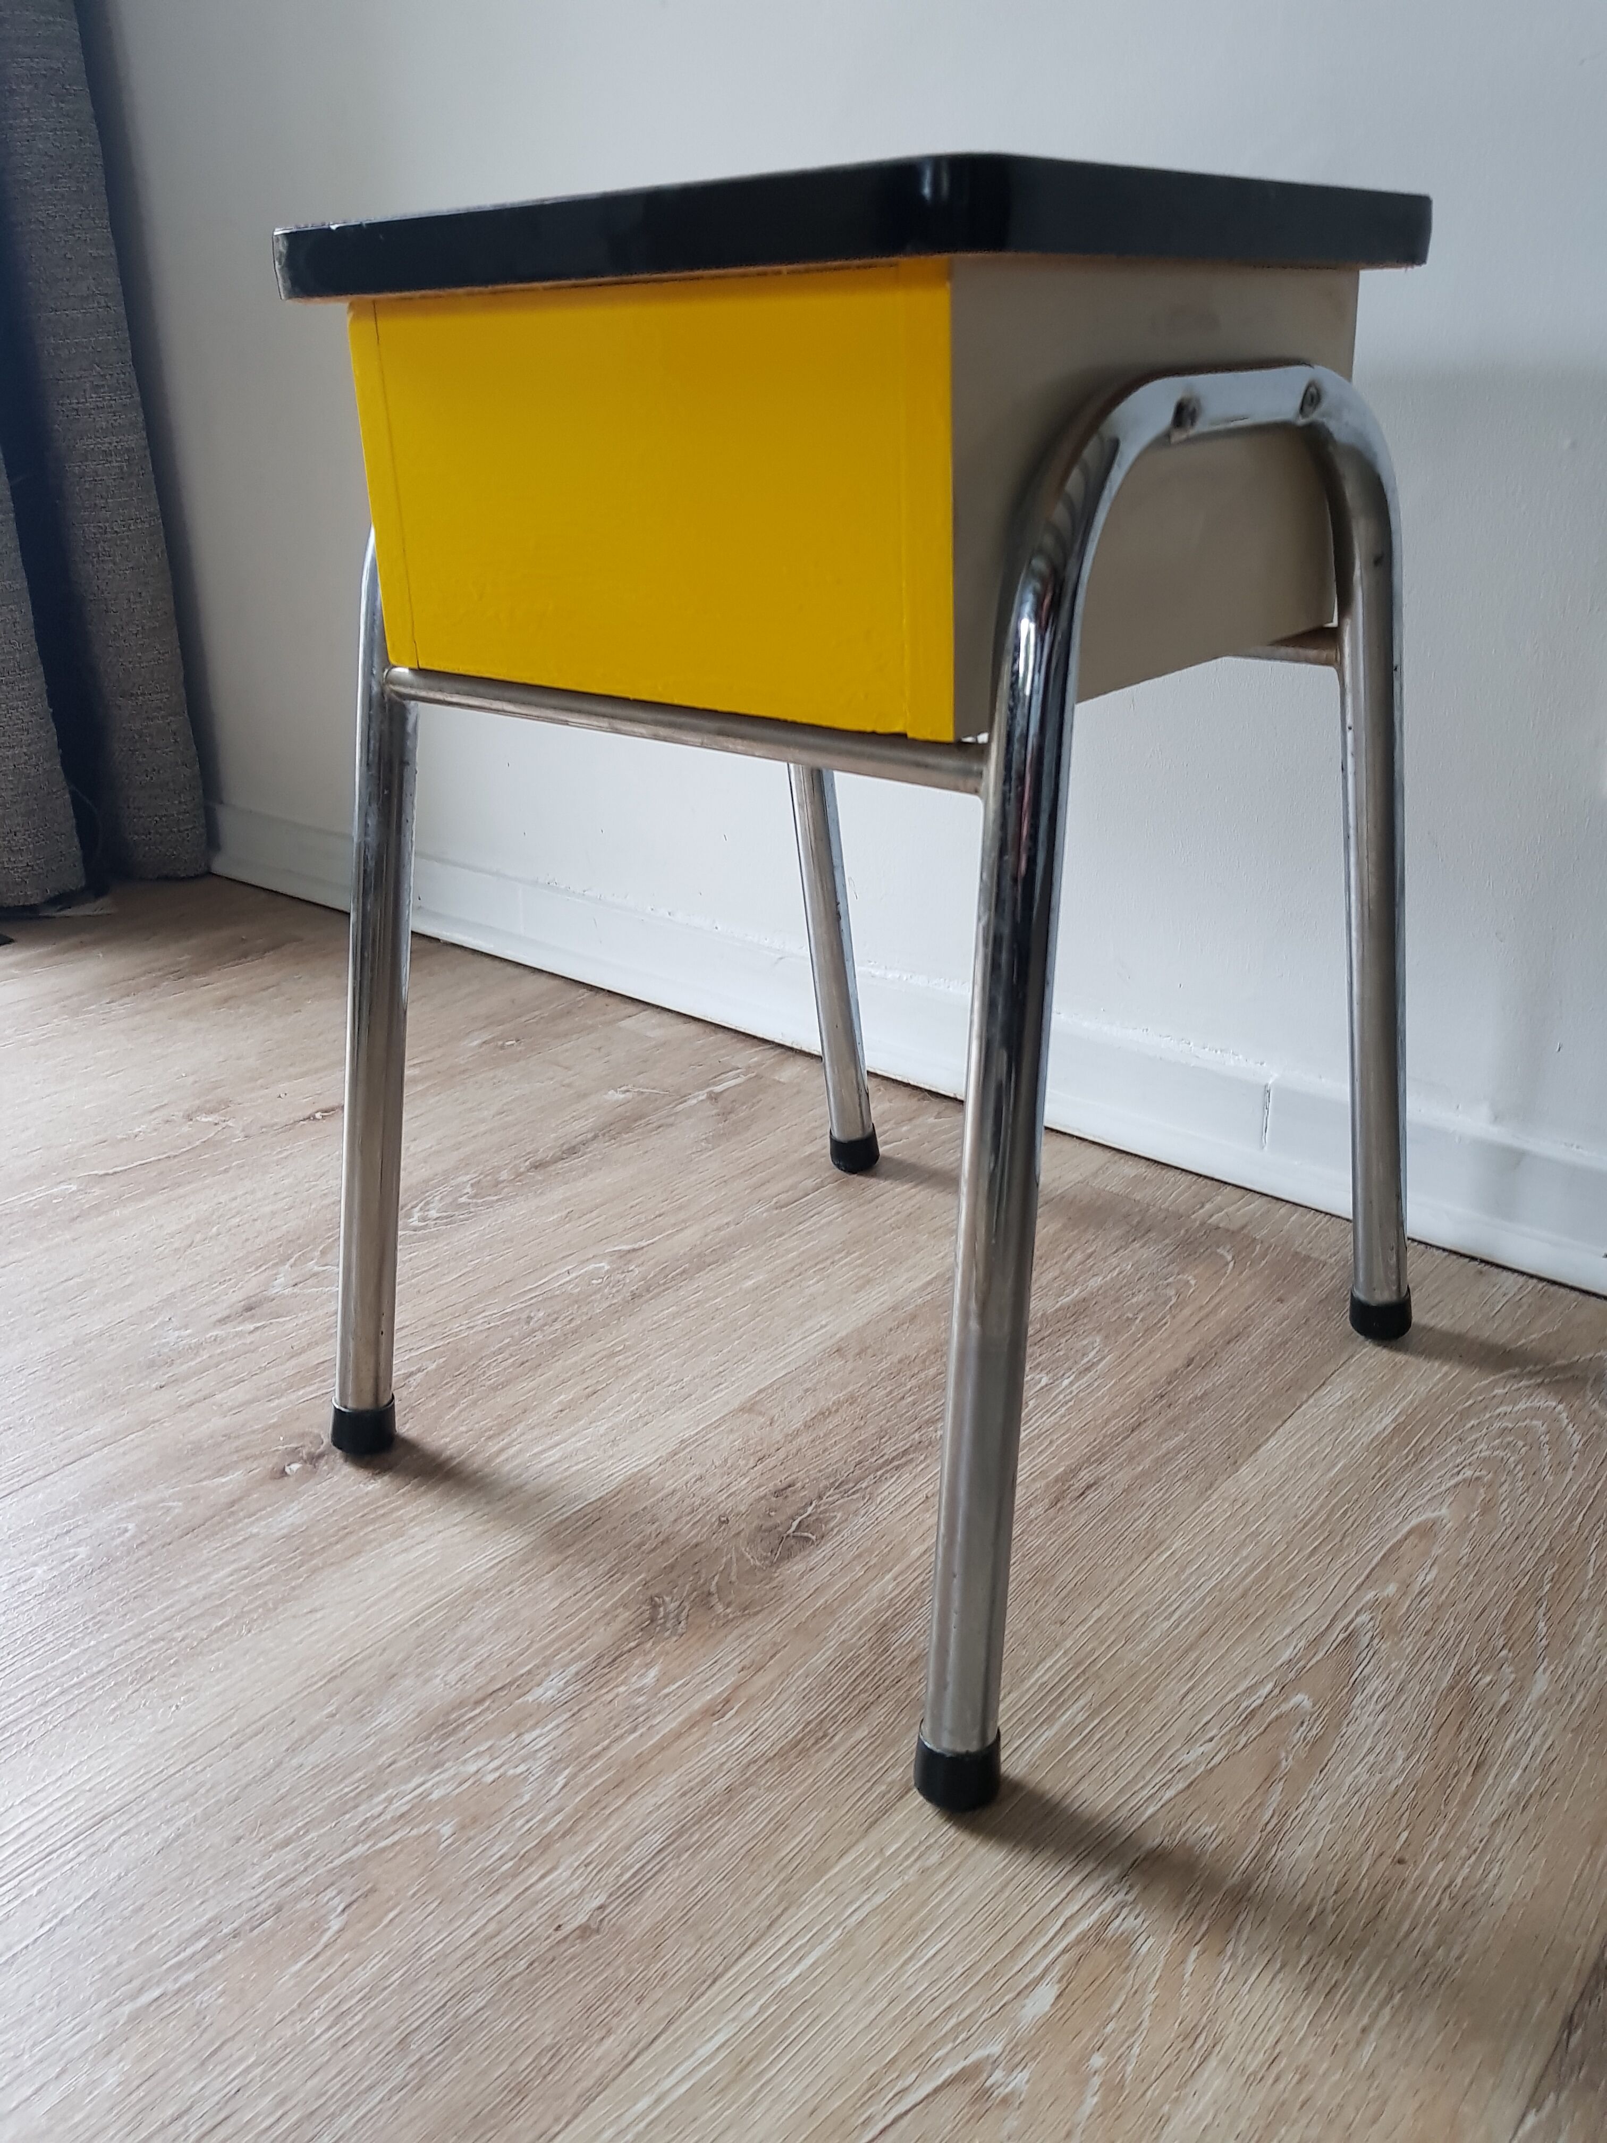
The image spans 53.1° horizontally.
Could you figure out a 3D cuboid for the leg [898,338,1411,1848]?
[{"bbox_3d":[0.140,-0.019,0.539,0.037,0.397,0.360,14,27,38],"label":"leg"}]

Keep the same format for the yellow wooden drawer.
[{"bbox_3d":[0.025,-0.207,0.555,0.234,0.118,0.250,17,31,36],"label":"yellow wooden drawer"}]

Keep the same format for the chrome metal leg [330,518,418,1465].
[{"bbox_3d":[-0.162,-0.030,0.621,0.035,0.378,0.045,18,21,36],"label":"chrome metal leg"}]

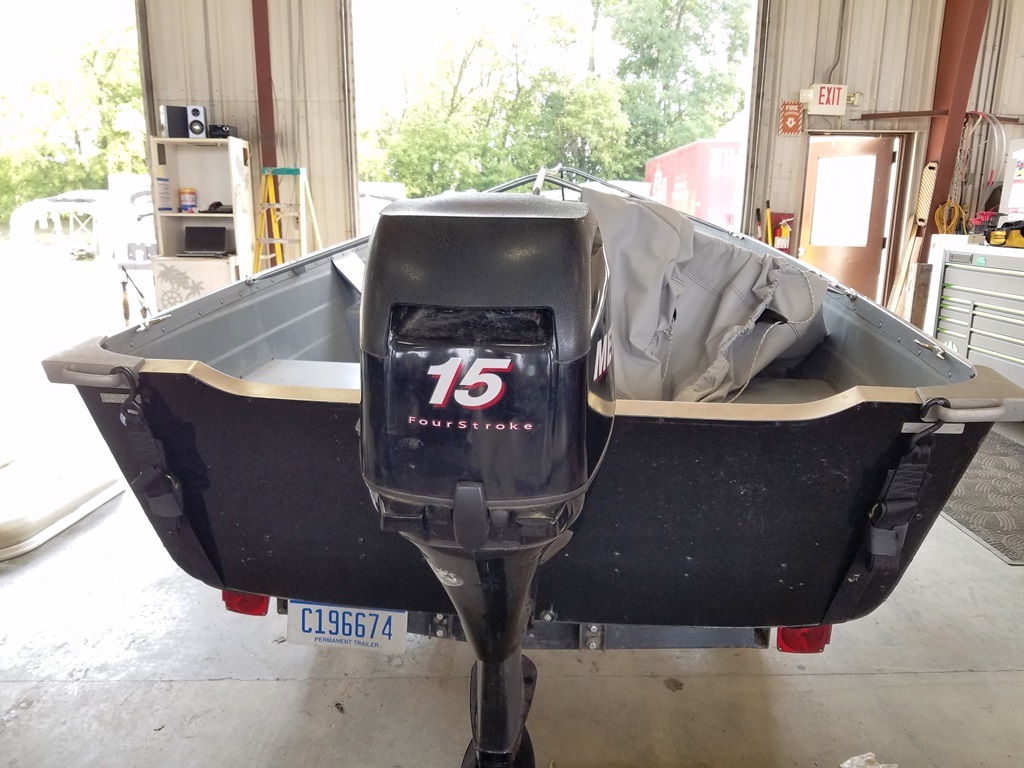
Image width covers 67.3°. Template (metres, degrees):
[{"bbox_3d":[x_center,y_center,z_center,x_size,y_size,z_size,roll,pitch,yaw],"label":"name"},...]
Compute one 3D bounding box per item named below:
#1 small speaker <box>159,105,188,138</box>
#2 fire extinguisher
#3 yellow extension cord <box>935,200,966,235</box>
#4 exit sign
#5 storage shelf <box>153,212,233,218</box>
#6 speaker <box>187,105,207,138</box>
[{"bbox_3d":[-2.760,-2.143,6.326,0.140,0.240,0.190,13,19,42],"label":"small speaker"},{"bbox_3d":[2.507,-1.311,7.157,0.170,0.430,0.130,0,14,-3],"label":"fire extinguisher"},{"bbox_3d":[3.931,-1.448,6.895,0.290,0.420,0.120,0,14,-3],"label":"yellow extension cord"},{"bbox_3d":[2.838,-2.558,6.928,0.305,0.260,0.090,0,14,-3],"label":"exit sign"},{"bbox_3d":[-2.603,-1.443,6.554,0.620,0.035,0.470,0,14,-2],"label":"storage shelf"},{"bbox_3d":[-2.559,-2.128,6.273,0.140,0.240,0.190,-3,14,-13],"label":"speaker"}]

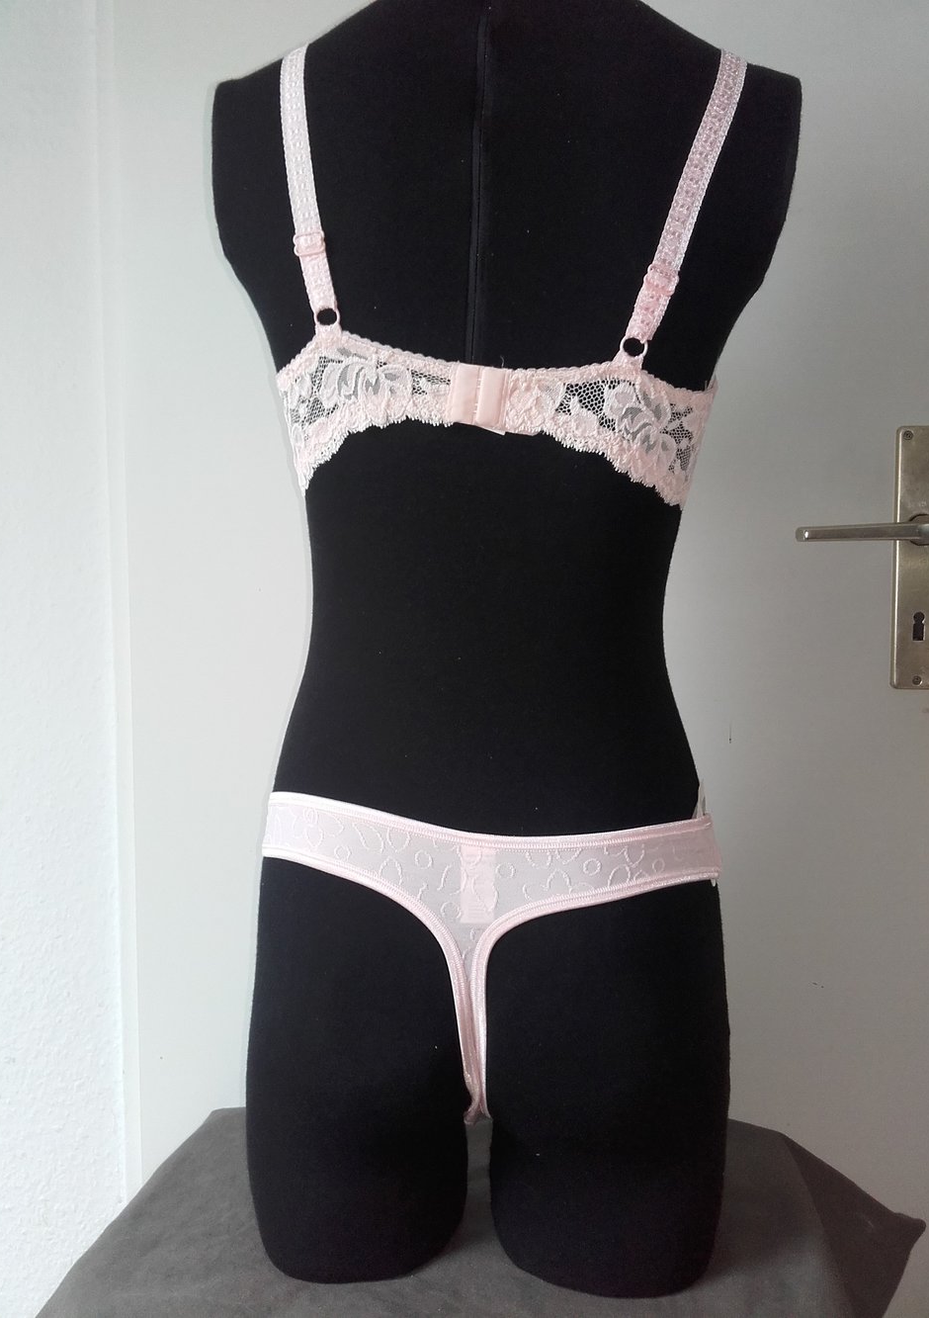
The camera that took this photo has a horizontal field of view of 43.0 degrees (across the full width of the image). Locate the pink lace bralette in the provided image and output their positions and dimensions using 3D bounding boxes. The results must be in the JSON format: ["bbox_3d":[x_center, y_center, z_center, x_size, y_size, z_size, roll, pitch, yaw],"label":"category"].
[{"bbox_3d":[0.024,-0.230,0.776,0.292,0.294,0.222,1,5,7],"label":"pink lace bralette"}]

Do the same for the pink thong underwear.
[{"bbox_3d":[0.018,0.204,0.808,0.307,0.238,0.203,1,5,7],"label":"pink thong underwear"}]

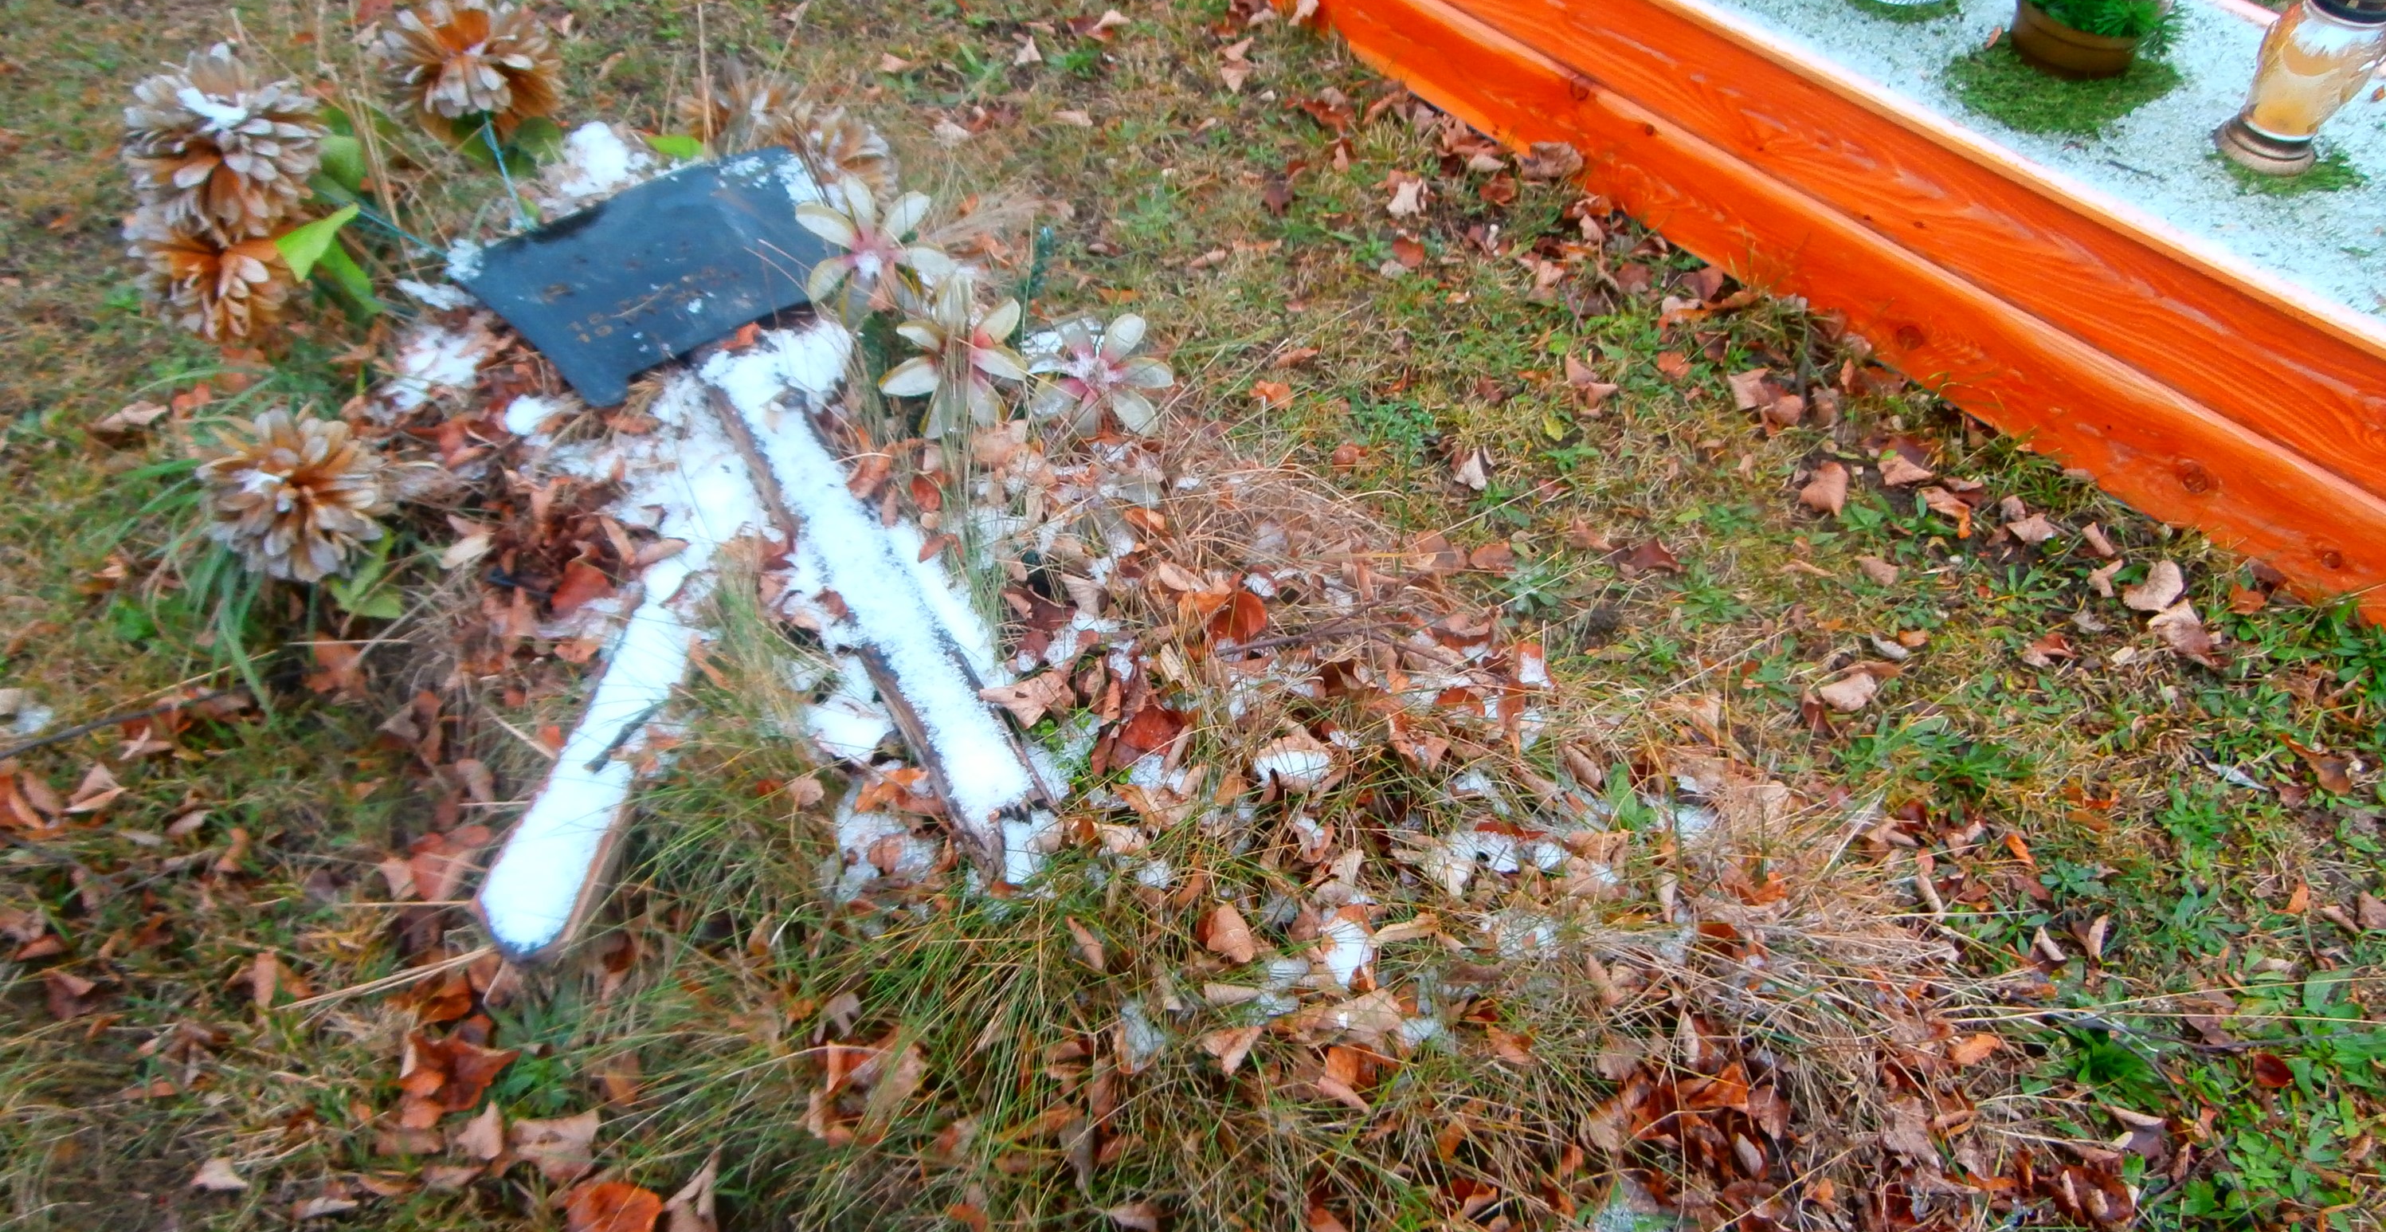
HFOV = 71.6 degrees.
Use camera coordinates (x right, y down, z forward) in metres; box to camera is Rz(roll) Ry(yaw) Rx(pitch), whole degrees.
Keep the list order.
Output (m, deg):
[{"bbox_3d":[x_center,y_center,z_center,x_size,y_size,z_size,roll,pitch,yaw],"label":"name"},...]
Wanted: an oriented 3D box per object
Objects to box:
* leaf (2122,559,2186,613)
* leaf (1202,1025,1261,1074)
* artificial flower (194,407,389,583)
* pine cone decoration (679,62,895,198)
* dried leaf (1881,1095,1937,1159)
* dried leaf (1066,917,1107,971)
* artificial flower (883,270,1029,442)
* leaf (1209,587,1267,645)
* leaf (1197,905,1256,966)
[{"bbox_3d":[1.074,-0.033,1.849,0.065,0.022,0.050,-31,55,-24],"label":"leaf"},{"bbox_3d":[0.030,0.341,1.303,0.047,0.022,0.042,0,47,0],"label":"leaf"},{"bbox_3d":[-0.977,-0.132,1.794,0.195,0.155,0.175,-15,48,-14],"label":"artificial flower"},{"bbox_3d":[-0.521,-0.622,2.128,0.264,0.173,0.160,-11,29,-10],"label":"pine cone decoration"},{"bbox_3d":[0.604,0.431,1.396,0.036,0.022,0.055,-17,51,-14],"label":"dried leaf"},{"bbox_3d":[-0.092,0.285,1.436,0.026,0.025,0.047,-29,55,-22],"label":"dried leaf"},{"bbox_3d":[-0.253,-0.277,1.745,0.151,0.173,0.075,-7,8,-7],"label":"artificial flower"},{"bbox_3d":[0.042,0.000,1.561,0.050,0.020,0.056,11,65,6],"label":"leaf"},{"bbox_3d":[0.028,0.255,1.327,0.040,0.018,0.050,-22,62,-12],"label":"leaf"}]

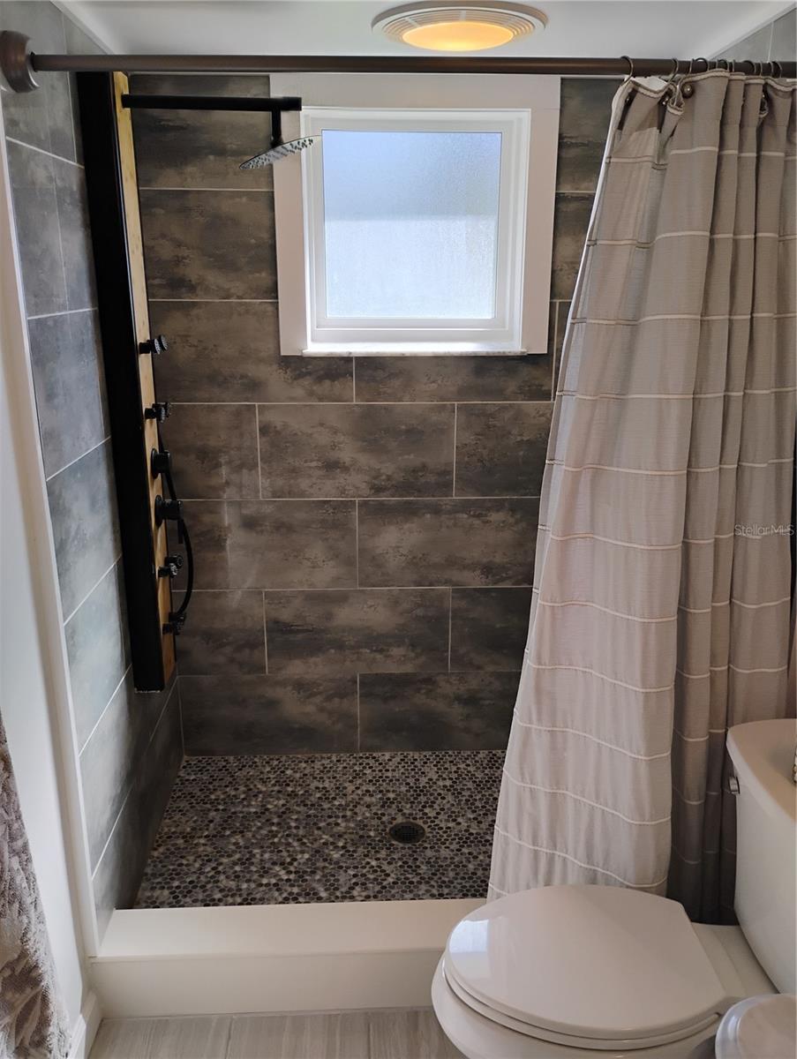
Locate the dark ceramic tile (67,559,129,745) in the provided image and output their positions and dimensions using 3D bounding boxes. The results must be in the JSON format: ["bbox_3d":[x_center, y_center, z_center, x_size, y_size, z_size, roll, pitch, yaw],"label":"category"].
[{"bbox_3d":[-0.707,0.287,2.010,0.012,0.305,0.417,-1,17,-3],"label":"dark ceramic tile"}]

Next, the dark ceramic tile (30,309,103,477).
[{"bbox_3d":[-0.703,-0.303,1.831,0.012,0.305,0.417,-1,17,-3],"label":"dark ceramic tile"}]

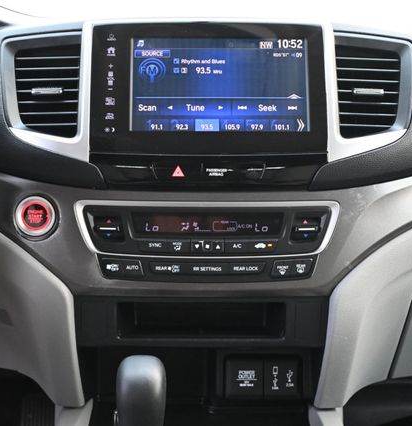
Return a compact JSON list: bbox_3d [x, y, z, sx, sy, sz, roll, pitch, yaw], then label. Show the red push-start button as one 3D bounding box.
[{"bbox_3d":[-0.162,0.005,0.982,0.040,0.040,0.016,0,-14,3],"label":"red push-start button"}]

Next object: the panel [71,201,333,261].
[{"bbox_3d":[0.001,0.017,0.973,0.249,0.054,0.028,0,-15,0],"label":"panel"}]

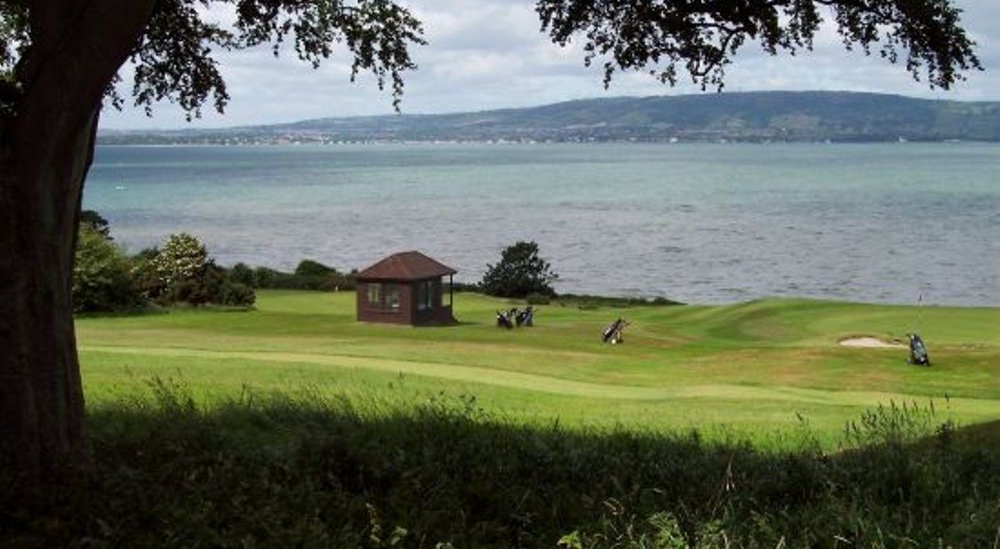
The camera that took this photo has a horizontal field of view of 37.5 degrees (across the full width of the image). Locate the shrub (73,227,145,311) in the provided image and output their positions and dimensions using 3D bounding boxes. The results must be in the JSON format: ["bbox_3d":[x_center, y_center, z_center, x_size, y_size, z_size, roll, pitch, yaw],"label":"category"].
[{"bbox_3d":[-20.841,-0.482,77.008,4.600,4.500,4.000,0,5,0],"label":"shrub"}]

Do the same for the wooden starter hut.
[{"bbox_3d":[-4.521,0.551,72.089,3.280,3.330,4.260,3,6,27],"label":"wooden starter hut"}]

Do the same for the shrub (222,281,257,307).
[{"bbox_3d":[-13.963,0.958,78.568,1.900,1.350,1.700,0,5,0],"label":"shrub"}]

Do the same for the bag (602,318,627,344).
[{"bbox_3d":[4.961,2.422,63.749,0.900,1.100,0.550,2,5,18],"label":"bag"}]

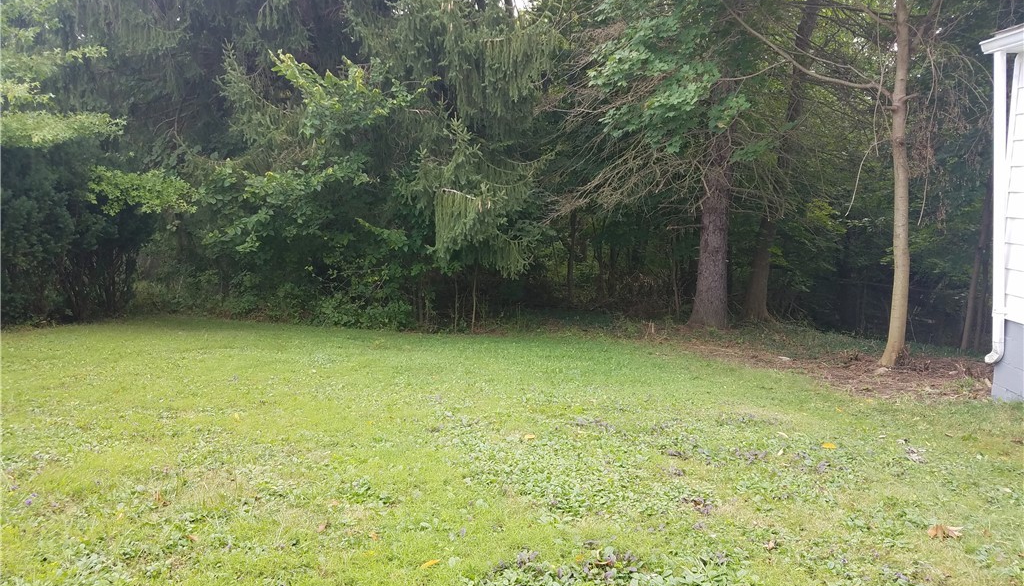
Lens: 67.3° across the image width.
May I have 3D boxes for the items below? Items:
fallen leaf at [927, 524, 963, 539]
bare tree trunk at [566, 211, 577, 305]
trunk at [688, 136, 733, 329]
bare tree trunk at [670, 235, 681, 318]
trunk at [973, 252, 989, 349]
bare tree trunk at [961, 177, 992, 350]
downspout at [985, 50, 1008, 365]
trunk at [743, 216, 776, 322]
[{"bbox_3d":[2.073,1.143,3.686,0.155,0.040,0.100,0,8,0],"label":"fallen leaf"},{"bbox_3d":[0.884,-0.498,11.235,0.110,1.378,0.110,2,8,4],"label":"bare tree trunk"},{"bbox_3d":[2.436,-0.703,9.189,0.400,2.315,0.400,3,8,15],"label":"trunk"},{"bbox_3d":[2.124,-0.210,9.962,0.070,1.074,0.070,-4,8,12],"label":"bare tree trunk"},{"bbox_3d":[5.682,0.108,9.298,0.070,1.222,0.070,5,9,31],"label":"trunk"},{"bbox_3d":[5.459,-0.331,9.037,0.090,2.033,0.090,8,9,31],"label":"bare tree trunk"},{"bbox_3d":[3.831,-0.641,6.069,0.130,2.487,0.080,-4,8,1],"label":"downspout"},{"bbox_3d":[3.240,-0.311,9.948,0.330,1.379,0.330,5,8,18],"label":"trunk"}]

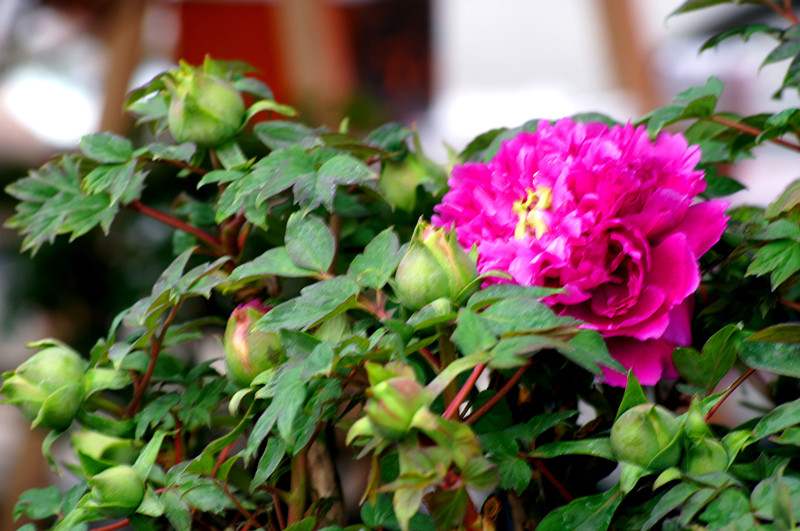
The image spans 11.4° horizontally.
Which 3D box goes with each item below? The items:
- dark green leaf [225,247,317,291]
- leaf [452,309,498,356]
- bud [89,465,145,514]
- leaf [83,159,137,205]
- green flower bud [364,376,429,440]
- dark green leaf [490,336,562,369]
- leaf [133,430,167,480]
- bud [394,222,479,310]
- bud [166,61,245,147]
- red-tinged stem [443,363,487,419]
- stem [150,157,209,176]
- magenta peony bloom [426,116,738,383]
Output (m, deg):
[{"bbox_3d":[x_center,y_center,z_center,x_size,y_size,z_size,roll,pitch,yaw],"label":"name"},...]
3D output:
[{"bbox_3d":[-0.067,0.002,2.070,0.049,0.021,0.025,0,8,0],"label":"dark green leaf"},{"bbox_3d":[0.038,0.034,2.020,0.022,0.026,0.007,-21,-15,-2],"label":"leaf"},{"bbox_3d":[-0.146,0.116,2.060,0.028,0.025,0.025,31,6,-27],"label":"bud"},{"bbox_3d":[-0.152,-0.044,2.100,0.030,0.023,0.020,0,8,0],"label":"leaf"},{"bbox_3d":[-0.002,0.072,2.020,0.032,0.032,0.031,9,17,0],"label":"green flower bud"},{"bbox_3d":[0.064,0.044,2.030,0.038,0.008,0.019,6,41,2],"label":"dark green leaf"},{"bbox_3d":[-0.129,0.099,2.070,0.011,0.028,0.006,17,-7,37],"label":"leaf"},{"bbox_3d":[0.019,0.001,2.090,0.043,0.045,0.043,5,14,0],"label":"bud"},{"bbox_3d":[-0.103,-0.086,2.120,0.041,0.046,0.041,0,8,0],"label":"bud"},{"bbox_3d":[0.033,0.065,2.062,0.006,0.045,0.006,36,34,0],"label":"red-tinged stem"},{"bbox_3d":[-0.117,-0.052,2.110,0.032,0.004,0.004,16,-29,9],"label":"stem"},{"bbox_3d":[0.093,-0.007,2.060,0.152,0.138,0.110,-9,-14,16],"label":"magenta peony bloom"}]

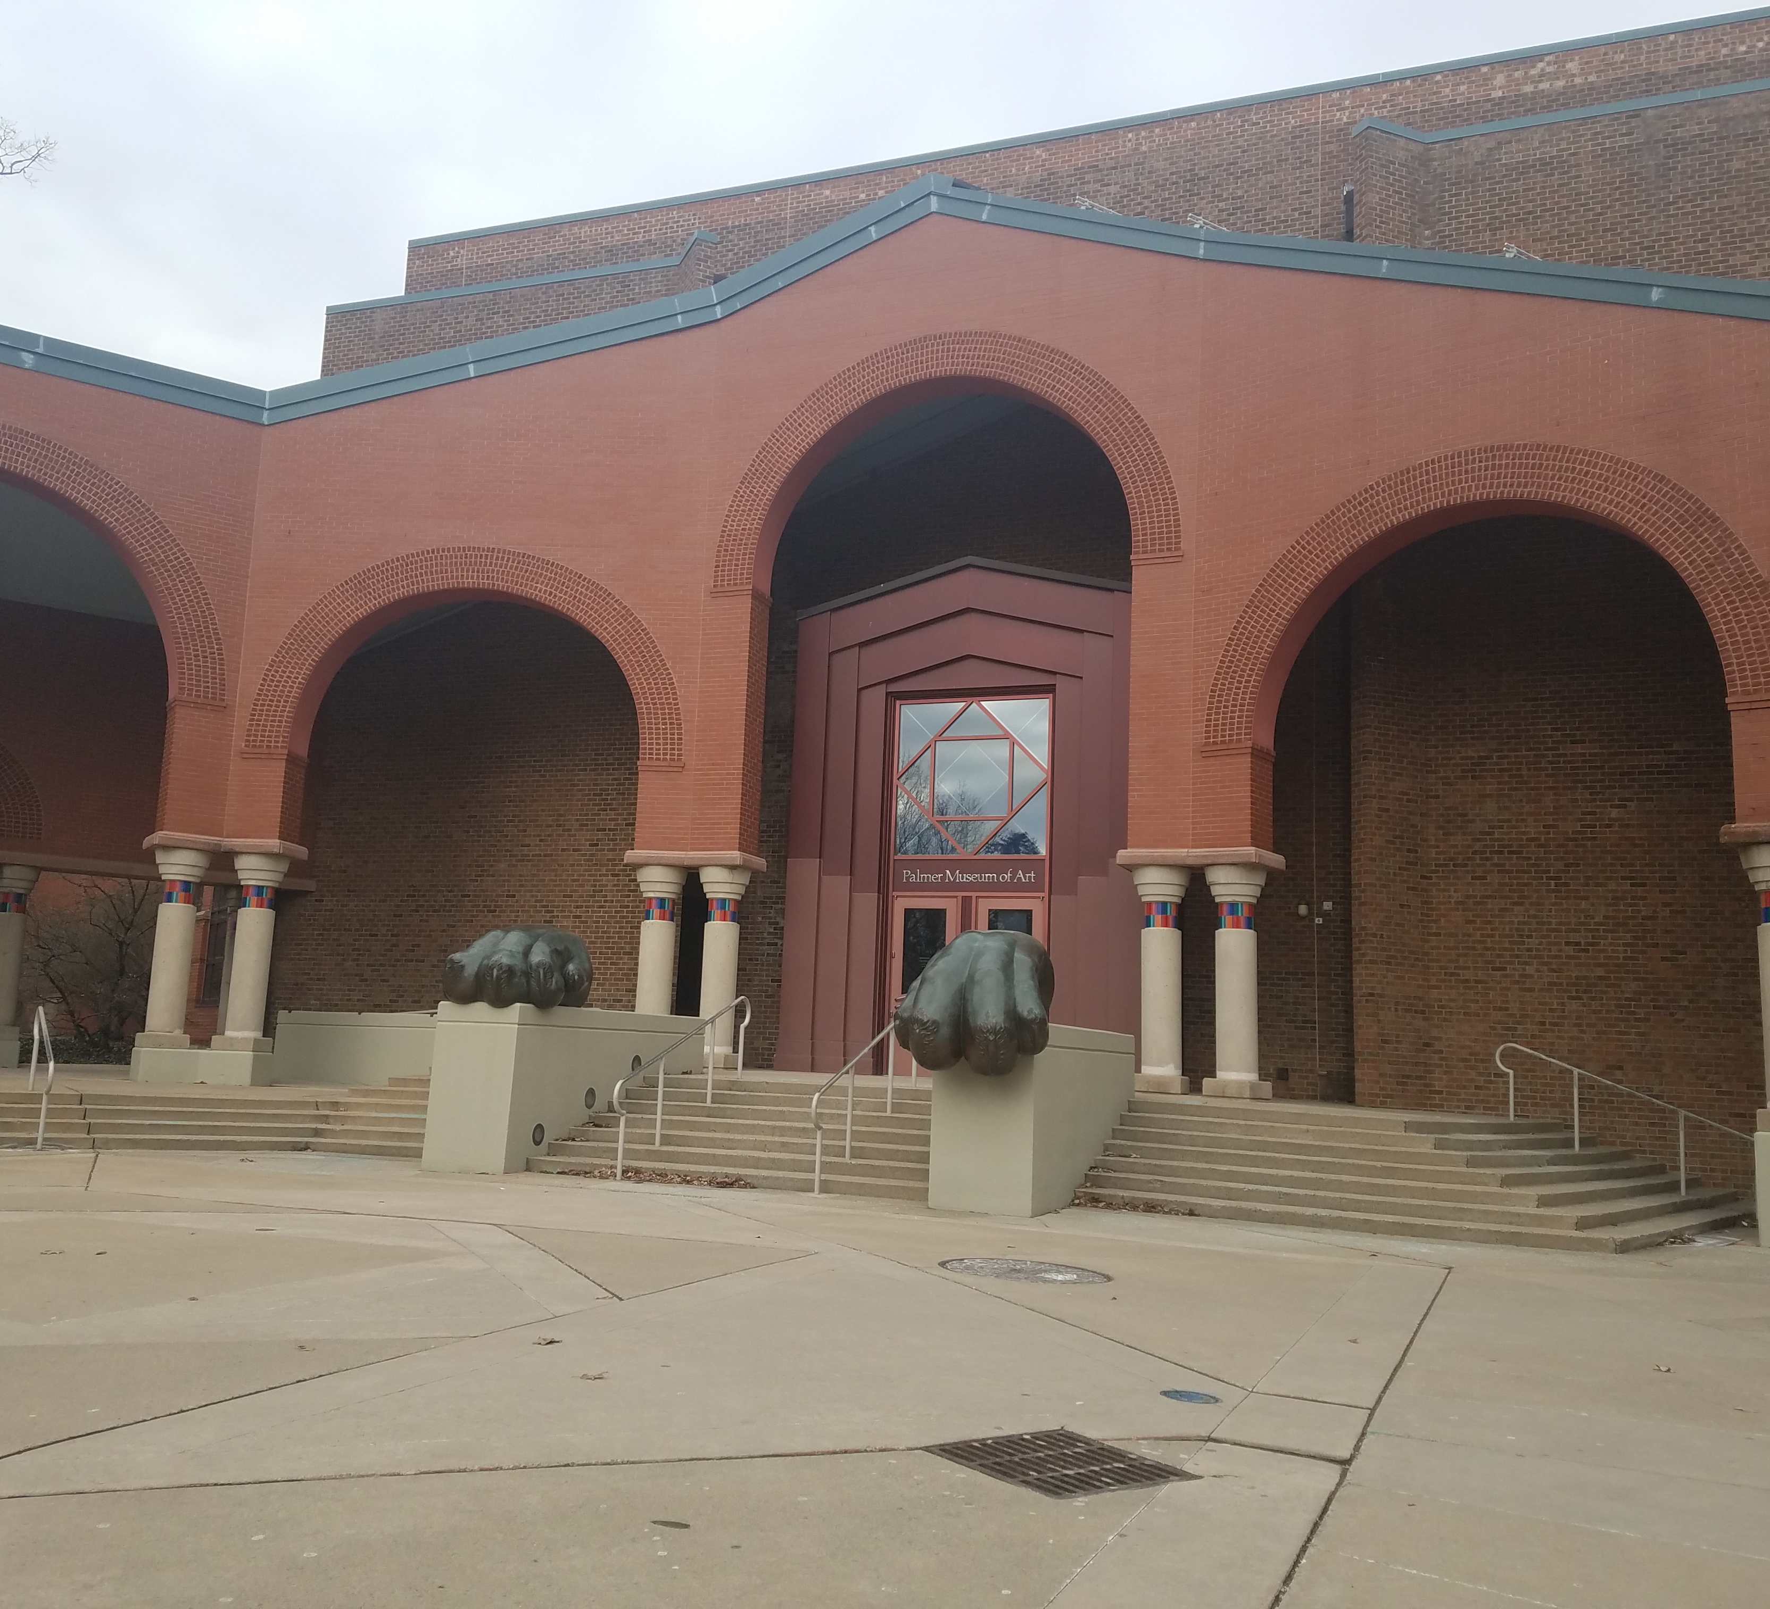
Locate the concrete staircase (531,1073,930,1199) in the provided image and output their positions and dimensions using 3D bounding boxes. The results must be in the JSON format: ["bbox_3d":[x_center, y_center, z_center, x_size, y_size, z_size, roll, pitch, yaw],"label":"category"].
[{"bbox_3d":[-1.162,3.325,16.259,4.350,0.970,1.950,-1,-9,22],"label":"concrete staircase"}]

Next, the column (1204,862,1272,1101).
[{"bbox_3d":[4.099,2.046,18.859,0.690,2.700,0.690,-4,-10,39],"label":"column"}]

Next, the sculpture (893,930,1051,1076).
[{"bbox_3d":[0.831,1.763,14.521,1.330,1.280,1.300,0,-8,17],"label":"sculpture"}]

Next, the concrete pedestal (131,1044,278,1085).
[{"bbox_3d":[-9.227,3.540,21.819,1.750,0.460,0.750,3,-8,-2],"label":"concrete pedestal"}]

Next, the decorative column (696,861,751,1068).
[{"bbox_3d":[-2.200,2.185,21.600,0.690,2.700,0.690,2,-8,0],"label":"decorative column"}]

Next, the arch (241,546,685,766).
[{"bbox_3d":[-5.775,-2.055,22.671,6.200,3.080,0.580,1,-8,6],"label":"arch"}]

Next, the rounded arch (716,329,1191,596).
[{"bbox_3d":[0.814,-4.540,21.532,6.570,3.380,0.600,-1,-9,23],"label":"rounded arch"}]

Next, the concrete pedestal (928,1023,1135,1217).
[{"bbox_3d":[1.581,3.079,16.150,0.948,1.655,3.944,-1,-9,21],"label":"concrete pedestal"}]

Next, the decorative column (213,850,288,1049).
[{"bbox_3d":[-8.771,2.033,22.359,0.700,2.685,0.700,2,-8,4],"label":"decorative column"}]

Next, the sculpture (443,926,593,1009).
[{"bbox_3d":[-3.840,1.707,16.856,1.400,0.860,1.300,2,-8,5],"label":"sculpture"}]

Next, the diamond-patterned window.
[{"bbox_3d":[1.196,-0.373,22.321,2.288,2.223,0.120,-1,-9,23],"label":"diamond-patterned window"}]

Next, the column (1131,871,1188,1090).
[{"bbox_3d":[3.339,2.107,19.375,0.700,2.685,0.700,-1,-9,23],"label":"column"}]

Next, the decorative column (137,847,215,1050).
[{"bbox_3d":[-9.817,1.974,22.253,0.700,2.685,0.700,4,-8,-14],"label":"decorative column"}]

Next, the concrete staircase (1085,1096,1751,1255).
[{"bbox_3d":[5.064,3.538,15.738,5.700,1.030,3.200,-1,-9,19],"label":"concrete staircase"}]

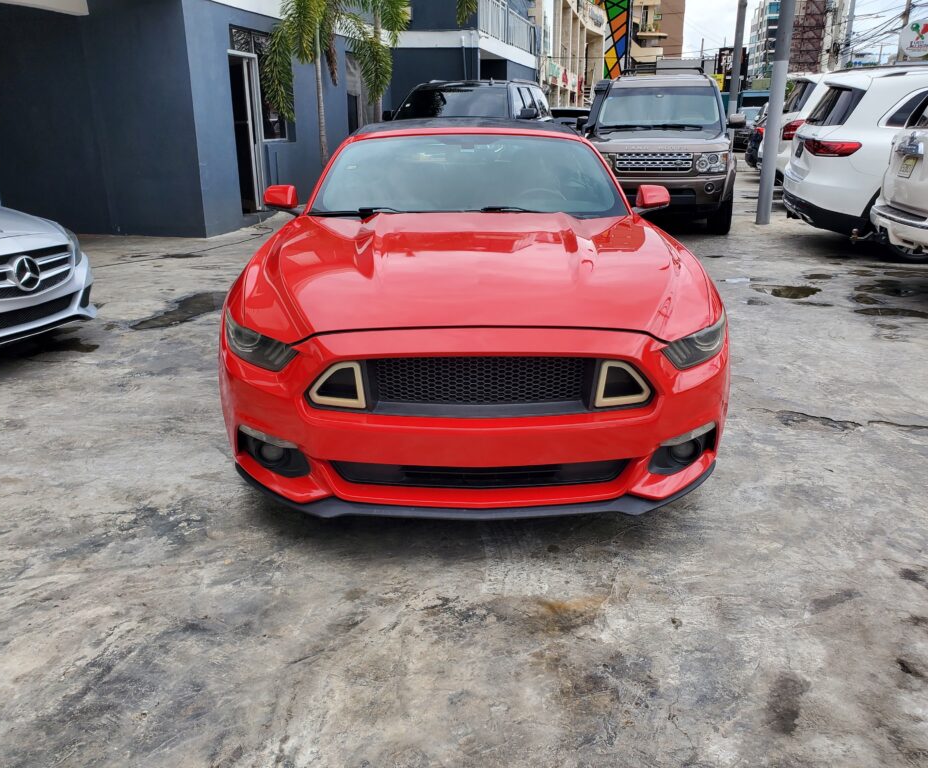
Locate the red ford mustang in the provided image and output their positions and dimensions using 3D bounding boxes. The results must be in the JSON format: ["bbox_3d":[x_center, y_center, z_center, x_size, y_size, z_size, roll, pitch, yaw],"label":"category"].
[{"bbox_3d":[0.020,-0.845,4.478,1.980,1.380,4.780,0,18,-1],"label":"red ford mustang"}]

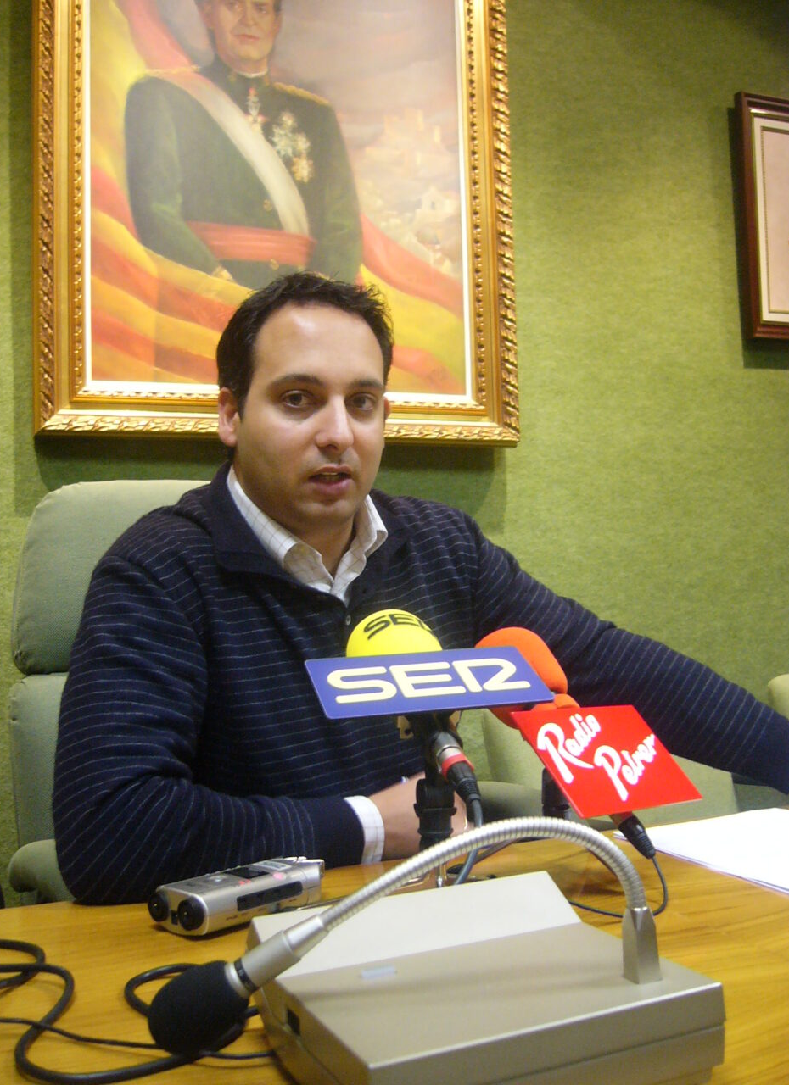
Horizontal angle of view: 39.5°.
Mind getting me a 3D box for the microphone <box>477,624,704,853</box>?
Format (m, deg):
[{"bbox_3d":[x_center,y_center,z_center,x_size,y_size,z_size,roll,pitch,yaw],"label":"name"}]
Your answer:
[{"bbox_3d":[0.167,0.194,1.060,0.181,0.266,0.090,5,-51,-42],"label":"microphone"}]

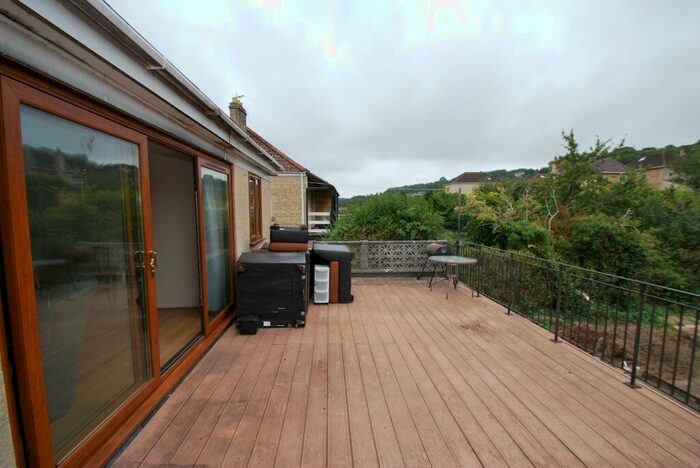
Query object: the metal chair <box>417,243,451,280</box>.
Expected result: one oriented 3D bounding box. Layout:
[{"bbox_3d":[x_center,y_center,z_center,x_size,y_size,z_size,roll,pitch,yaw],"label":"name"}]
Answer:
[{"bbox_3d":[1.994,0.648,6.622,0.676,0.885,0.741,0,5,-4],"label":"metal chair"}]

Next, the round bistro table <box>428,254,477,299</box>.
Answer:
[{"bbox_3d":[1.962,0.821,5.630,0.879,0.697,0.879,0,5,0],"label":"round bistro table"}]

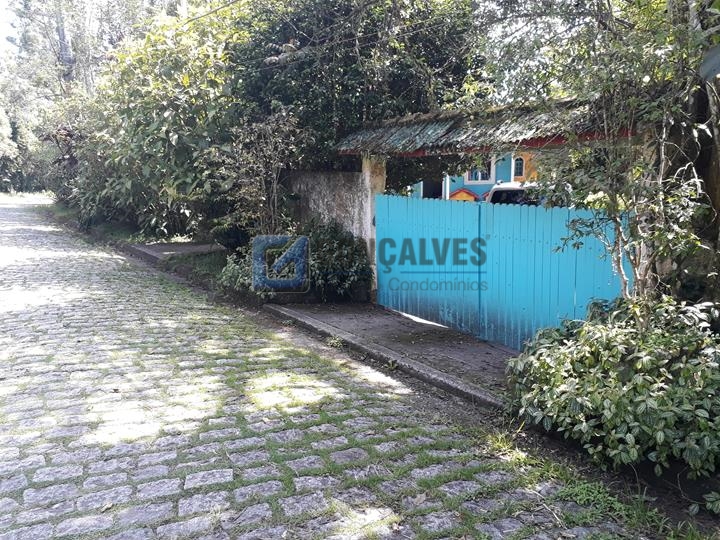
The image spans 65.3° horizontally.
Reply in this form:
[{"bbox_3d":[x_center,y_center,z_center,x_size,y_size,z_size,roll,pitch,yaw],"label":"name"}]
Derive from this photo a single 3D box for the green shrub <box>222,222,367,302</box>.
[{"bbox_3d":[-0.890,-0.100,7.550,1.900,1.000,1.150,-1,9,0],"label":"green shrub"}]

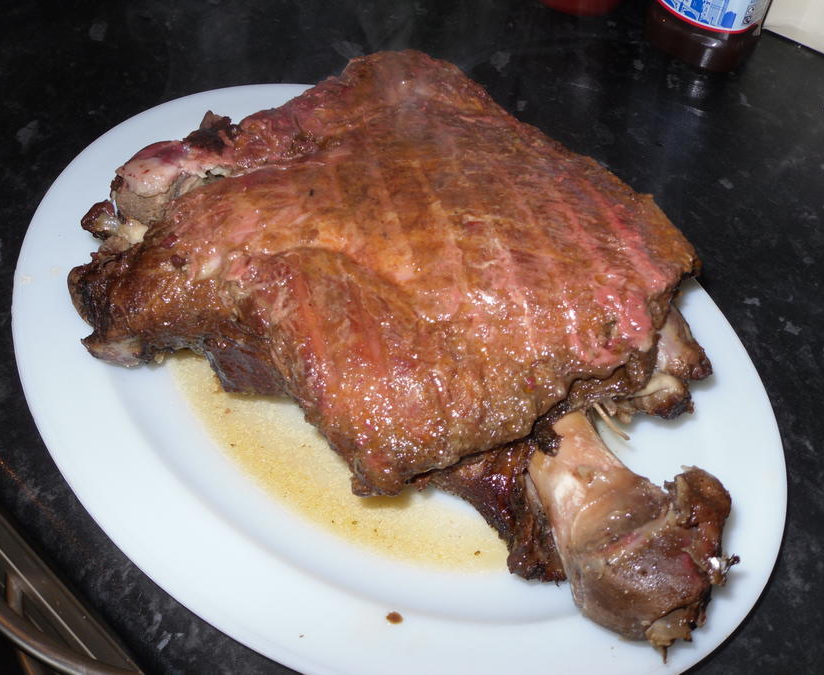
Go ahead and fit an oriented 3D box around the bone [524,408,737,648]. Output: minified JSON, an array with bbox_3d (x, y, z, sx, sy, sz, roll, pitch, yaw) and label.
[{"bbox_3d":[0.081,0.062,0.340,0.070,0.048,0.101,-16,52,-13],"label":"bone"}]

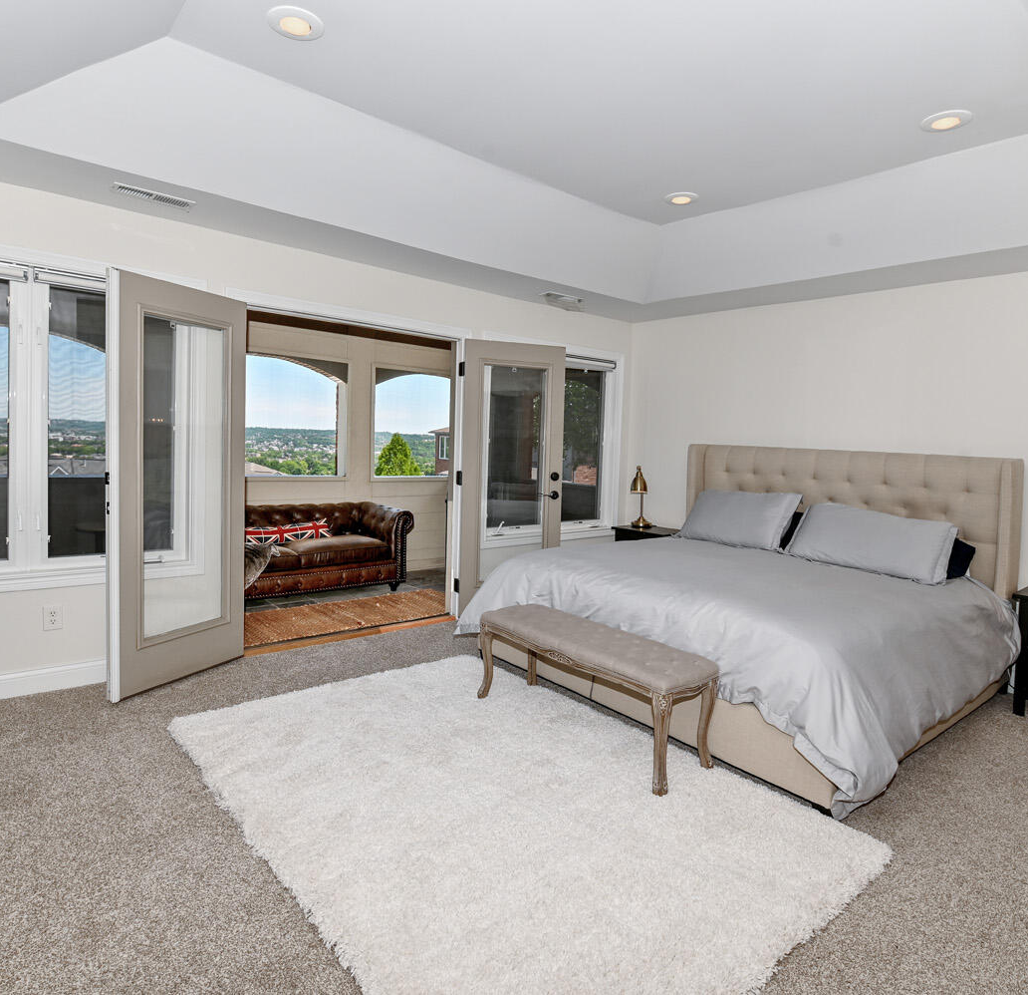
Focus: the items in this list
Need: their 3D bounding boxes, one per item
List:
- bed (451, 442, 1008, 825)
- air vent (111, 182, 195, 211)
[{"bbox_3d":[1.380,0.400,3.799,2.270,1.390,2.240,-1,6,-40],"label":"bed"},{"bbox_3d":[-1.746,-1.432,2.982,0.350,0.030,0.170,-1,6,-38],"label":"air vent"}]

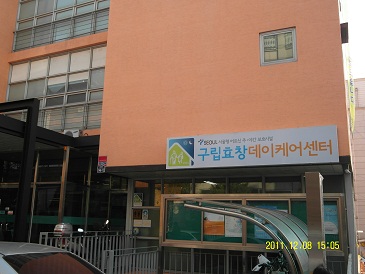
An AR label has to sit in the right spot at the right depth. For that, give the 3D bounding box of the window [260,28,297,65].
[{"bbox_3d":[2.417,-2.251,9.332,0.915,0.893,0.100,-4,-13,23],"label":"window"}]

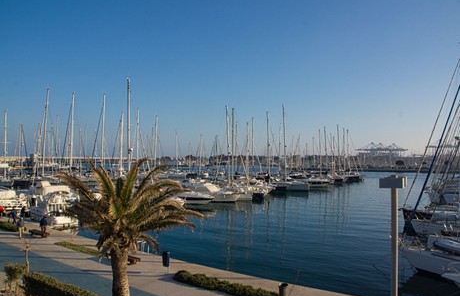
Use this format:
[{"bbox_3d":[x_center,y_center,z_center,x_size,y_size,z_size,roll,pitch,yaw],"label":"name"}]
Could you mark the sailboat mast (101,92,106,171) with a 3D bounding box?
[{"bbox_3d":[-29.345,-2.654,80.122,0.250,19.910,0.250,1,-2,0],"label":"sailboat mast"}]

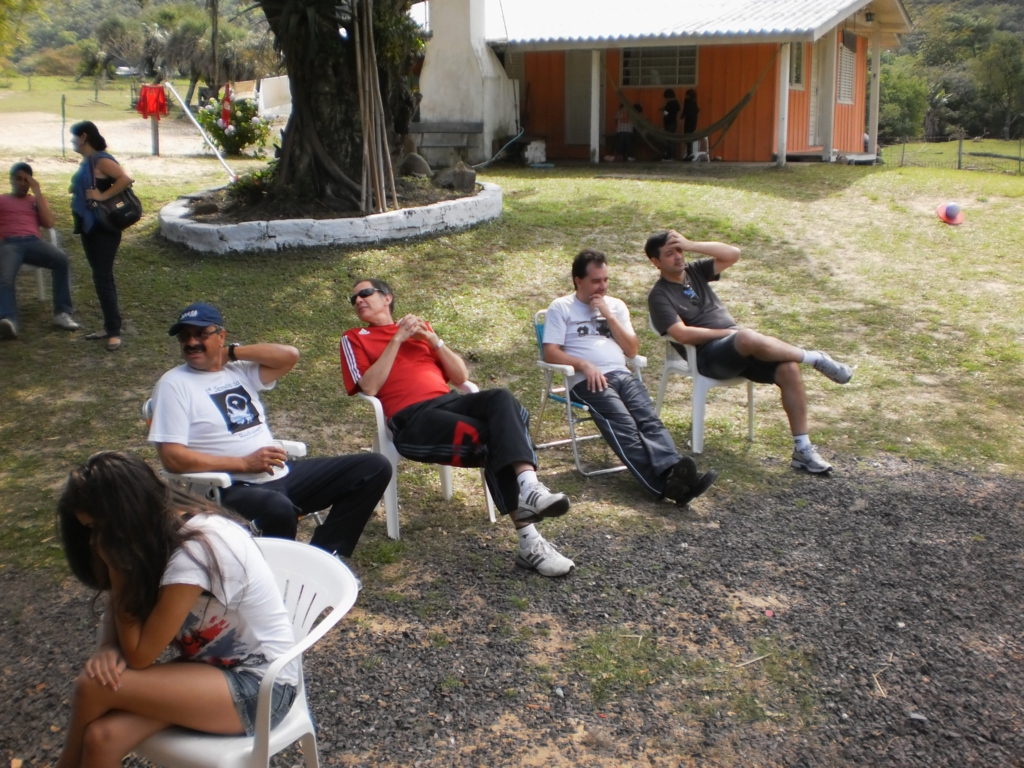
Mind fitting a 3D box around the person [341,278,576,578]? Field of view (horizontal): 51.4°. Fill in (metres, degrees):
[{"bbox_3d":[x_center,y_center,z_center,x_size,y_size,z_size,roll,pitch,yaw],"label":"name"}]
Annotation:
[{"bbox_3d":[-0.280,0.151,4.794,0.620,1.120,1.250,-12,18,-39],"label":"person"}]

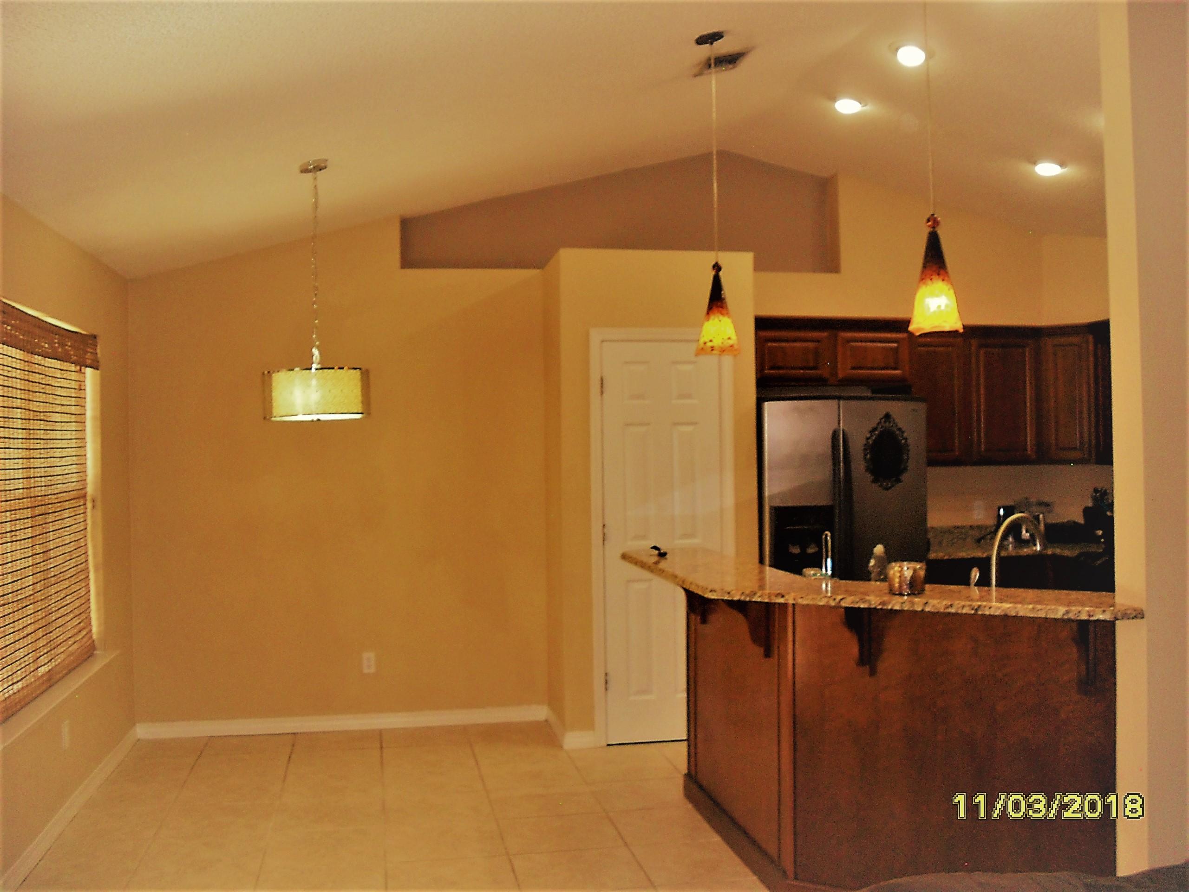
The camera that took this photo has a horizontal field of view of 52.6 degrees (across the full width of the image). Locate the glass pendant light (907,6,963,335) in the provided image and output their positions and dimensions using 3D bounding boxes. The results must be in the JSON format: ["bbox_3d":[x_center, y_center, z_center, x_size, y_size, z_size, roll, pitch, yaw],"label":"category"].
[{"bbox_3d":[1.018,-0.980,3.625,0.183,1.283,0.183,-1,0,-10],"label":"glass pendant light"}]

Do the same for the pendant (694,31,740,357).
[{"bbox_3d":[0.450,-0.936,4.488,0.178,1.199,0.178,-1,0,-10],"label":"pendant"}]

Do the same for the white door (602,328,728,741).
[{"bbox_3d":[0.355,0.482,6.123,0.622,2.035,0.043,-1,0,-10],"label":"white door"}]

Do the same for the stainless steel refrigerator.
[{"bbox_3d":[1.258,0.619,6.592,0.905,1.750,0.700,-1,0,-10],"label":"stainless steel refrigerator"}]

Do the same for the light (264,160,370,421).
[{"bbox_3d":[-1.132,-0.629,4.875,0.422,1.048,0.422,-1,0,-10],"label":"light"}]

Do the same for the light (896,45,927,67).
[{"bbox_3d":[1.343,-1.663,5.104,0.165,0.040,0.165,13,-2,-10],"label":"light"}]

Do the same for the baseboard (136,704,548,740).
[{"bbox_3d":[-1.331,1.489,6.486,2.176,0.085,0.017,-1,0,-10],"label":"baseboard"}]

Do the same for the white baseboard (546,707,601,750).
[{"bbox_3d":[-0.136,1.473,6.363,0.165,0.085,0.690,-1,0,-10],"label":"white baseboard"}]

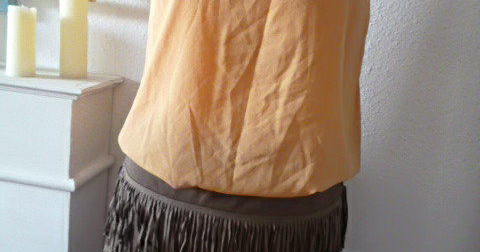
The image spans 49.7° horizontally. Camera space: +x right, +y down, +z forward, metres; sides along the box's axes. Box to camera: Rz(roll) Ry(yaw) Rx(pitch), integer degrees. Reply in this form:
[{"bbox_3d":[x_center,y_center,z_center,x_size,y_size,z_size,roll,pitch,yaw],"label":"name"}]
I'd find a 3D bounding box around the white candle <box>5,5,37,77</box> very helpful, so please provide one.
[{"bbox_3d":[-0.490,-0.190,1.162,0.062,0.149,0.062,1,16,-23],"label":"white candle"}]

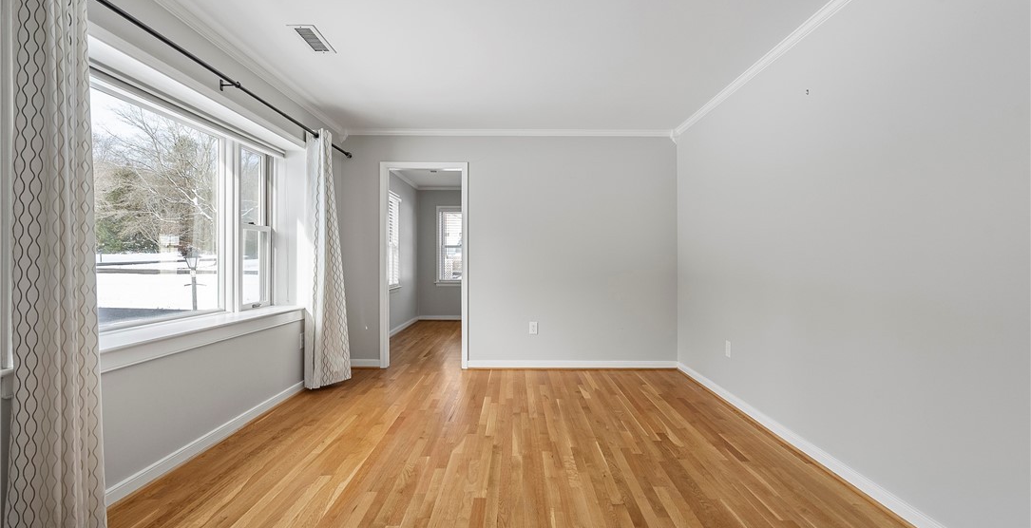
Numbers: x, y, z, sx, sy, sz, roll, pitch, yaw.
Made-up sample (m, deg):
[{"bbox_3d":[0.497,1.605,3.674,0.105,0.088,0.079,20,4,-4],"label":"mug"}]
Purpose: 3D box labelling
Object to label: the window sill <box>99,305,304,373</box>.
[{"bbox_3d":[-1.927,0.415,2.860,0.380,0.100,2.360,0,0,0],"label":"window sill"}]

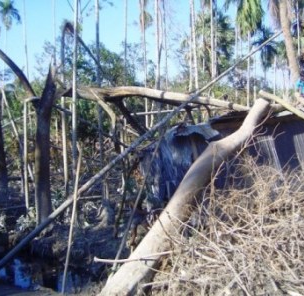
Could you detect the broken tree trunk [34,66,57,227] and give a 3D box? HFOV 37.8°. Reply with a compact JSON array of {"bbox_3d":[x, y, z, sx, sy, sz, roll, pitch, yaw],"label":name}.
[{"bbox_3d":[-2.038,-0.048,8.500,0.450,3.050,0.420,0,2,0],"label":"broken tree trunk"}]

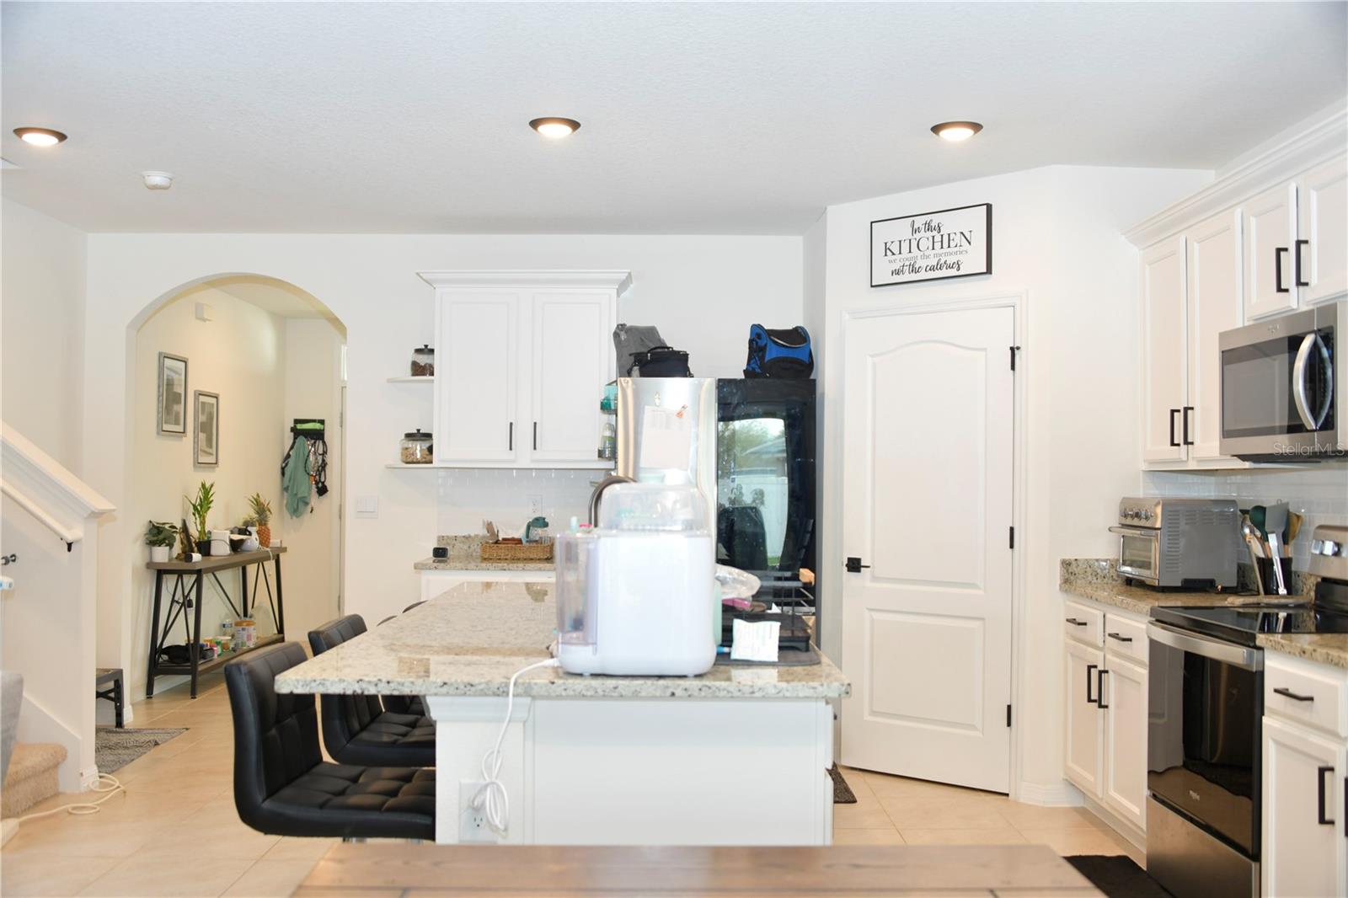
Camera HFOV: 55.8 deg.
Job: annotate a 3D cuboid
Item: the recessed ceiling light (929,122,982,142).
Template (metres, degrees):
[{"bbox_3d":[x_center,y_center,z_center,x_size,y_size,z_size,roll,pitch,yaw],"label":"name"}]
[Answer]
[{"bbox_3d":[1.050,-1.173,4.715,0.195,0.028,0.195,0,-1,0],"label":"recessed ceiling light"}]

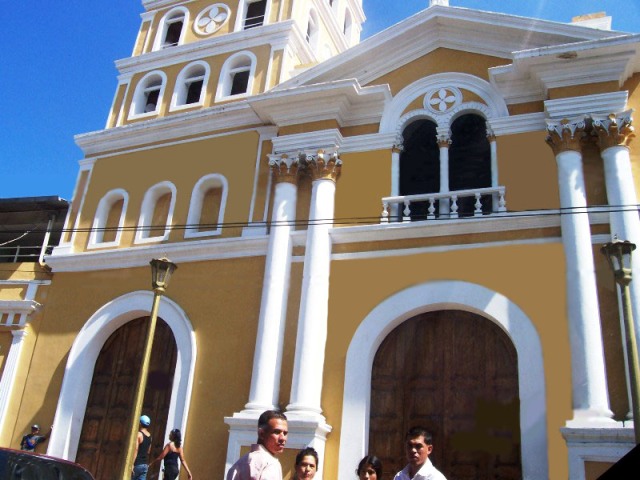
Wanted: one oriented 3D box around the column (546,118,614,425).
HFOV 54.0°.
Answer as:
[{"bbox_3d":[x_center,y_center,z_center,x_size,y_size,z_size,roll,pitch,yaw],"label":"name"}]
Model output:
[{"bbox_3d":[5.259,0.368,12.836,0.880,6.700,0.880,-5,-26,22],"label":"column"}]

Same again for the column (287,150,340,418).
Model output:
[{"bbox_3d":[-0.093,0.773,14.340,0.920,6.450,0.920,4,-22,2],"label":"column"}]

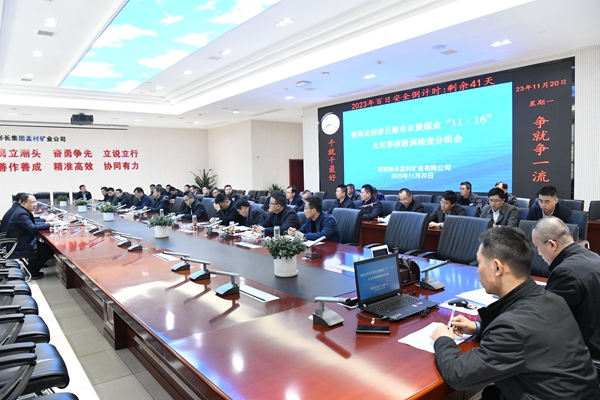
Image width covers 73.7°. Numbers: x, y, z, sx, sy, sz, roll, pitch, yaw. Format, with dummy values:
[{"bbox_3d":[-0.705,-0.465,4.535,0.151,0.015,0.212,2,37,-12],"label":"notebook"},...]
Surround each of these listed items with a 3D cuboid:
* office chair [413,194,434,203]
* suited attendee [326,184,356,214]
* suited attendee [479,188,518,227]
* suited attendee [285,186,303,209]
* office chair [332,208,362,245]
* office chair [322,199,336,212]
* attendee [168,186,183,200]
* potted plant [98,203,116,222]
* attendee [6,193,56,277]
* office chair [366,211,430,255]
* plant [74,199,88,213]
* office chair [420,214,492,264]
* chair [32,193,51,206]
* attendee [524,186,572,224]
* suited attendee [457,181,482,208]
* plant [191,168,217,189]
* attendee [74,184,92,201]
[{"bbox_3d":[2.066,0.431,7.490,0.650,1.000,0.600,-5,6,-38],"label":"office chair"},{"bbox_3d":[0.713,0.393,6.855,0.780,1.260,0.500,-5,6,-38],"label":"suited attendee"},{"bbox_3d":[2.330,0.502,4.758,0.780,1.260,0.520,-5,6,-38],"label":"suited attendee"},{"bbox_3d":[-0.191,0.340,7.955,0.750,1.270,0.520,-5,5,-38],"label":"suited attendee"},{"bbox_3d":[0.389,0.659,4.699,0.620,1.060,0.600,-5,5,-38],"label":"office chair"},{"bbox_3d":[0.384,0.505,7.239,0.650,1.000,0.600,-5,6,-38],"label":"office chair"},{"bbox_3d":[-3.800,0.176,12.423,0.800,1.130,0.520,-5,6,-38],"label":"attendee"},{"bbox_3d":[-3.418,0.214,7.130,0.290,0.320,0.290,-5,6,-38],"label":"potted plant"},{"bbox_3d":[-4.129,0.545,6.205,0.740,1.310,0.540,-5,5,-38],"label":"attendee"},{"bbox_3d":[1.102,0.677,4.703,0.650,1.000,0.600,-5,5,-34],"label":"office chair"},{"bbox_3d":[-4.828,0.128,8.824,0.310,0.290,0.310,-5,5,-38],"label":"plant"},{"bbox_3d":[1.565,0.703,4.164,0.650,1.000,0.600,-5,6,-37],"label":"office chair"},{"bbox_3d":[-7.717,0.348,12.100,0.580,1.060,0.600,-5,5,-38],"label":"chair"},{"bbox_3d":[2.745,0.495,4.530,0.750,1.290,0.550,-5,5,-38],"label":"attendee"},{"bbox_3d":[2.735,0.341,6.725,0.750,1.290,0.520,-5,5,-38],"label":"suited attendee"},{"bbox_3d":[-4.038,-0.426,16.835,1.050,1.750,1.050,-5,5,-38],"label":"plant"},{"bbox_3d":[-6.735,0.180,12.488,0.520,1.290,0.720,-5,5,-38],"label":"attendee"}]

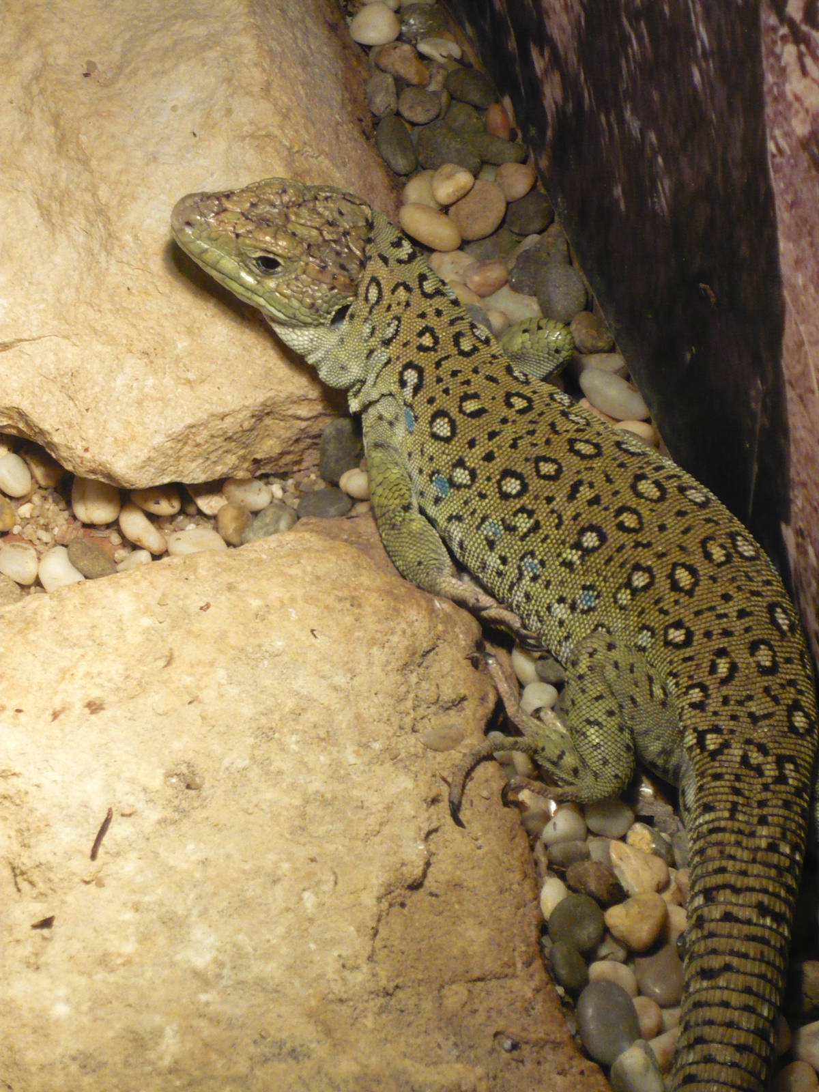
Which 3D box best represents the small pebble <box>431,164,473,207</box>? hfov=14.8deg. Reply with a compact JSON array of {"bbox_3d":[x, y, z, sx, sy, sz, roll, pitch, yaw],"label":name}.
[{"bbox_3d":[0.013,-0.105,0.911,0.011,0.009,0.015,23,55,21],"label":"small pebble"}]

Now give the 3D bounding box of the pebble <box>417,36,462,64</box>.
[{"bbox_3d":[0.009,-0.150,0.956,0.016,0.006,0.006,26,56,23],"label":"pebble"}]

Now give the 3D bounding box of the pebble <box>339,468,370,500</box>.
[{"bbox_3d":[-0.015,-0.018,0.906,0.010,0.007,0.011,-26,53,-21],"label":"pebble"}]

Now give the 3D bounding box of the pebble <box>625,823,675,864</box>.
[{"bbox_3d":[0.063,0.077,0.820,0.010,0.007,0.015,-30,54,-24],"label":"pebble"}]

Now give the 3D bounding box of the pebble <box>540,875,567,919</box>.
[{"bbox_3d":[0.037,0.090,0.809,0.008,0.006,0.014,-1,48,-1],"label":"pebble"}]

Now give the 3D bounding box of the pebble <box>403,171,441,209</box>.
[{"bbox_3d":[0.005,-0.118,1.054,0.014,0.009,0.019,7,50,12],"label":"pebble"}]

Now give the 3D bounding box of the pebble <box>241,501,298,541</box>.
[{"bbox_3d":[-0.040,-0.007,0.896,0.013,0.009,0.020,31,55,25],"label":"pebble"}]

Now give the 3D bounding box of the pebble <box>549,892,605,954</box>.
[{"bbox_3d":[0.045,0.101,0.843,0.015,0.010,0.019,-14,51,-8],"label":"pebble"}]

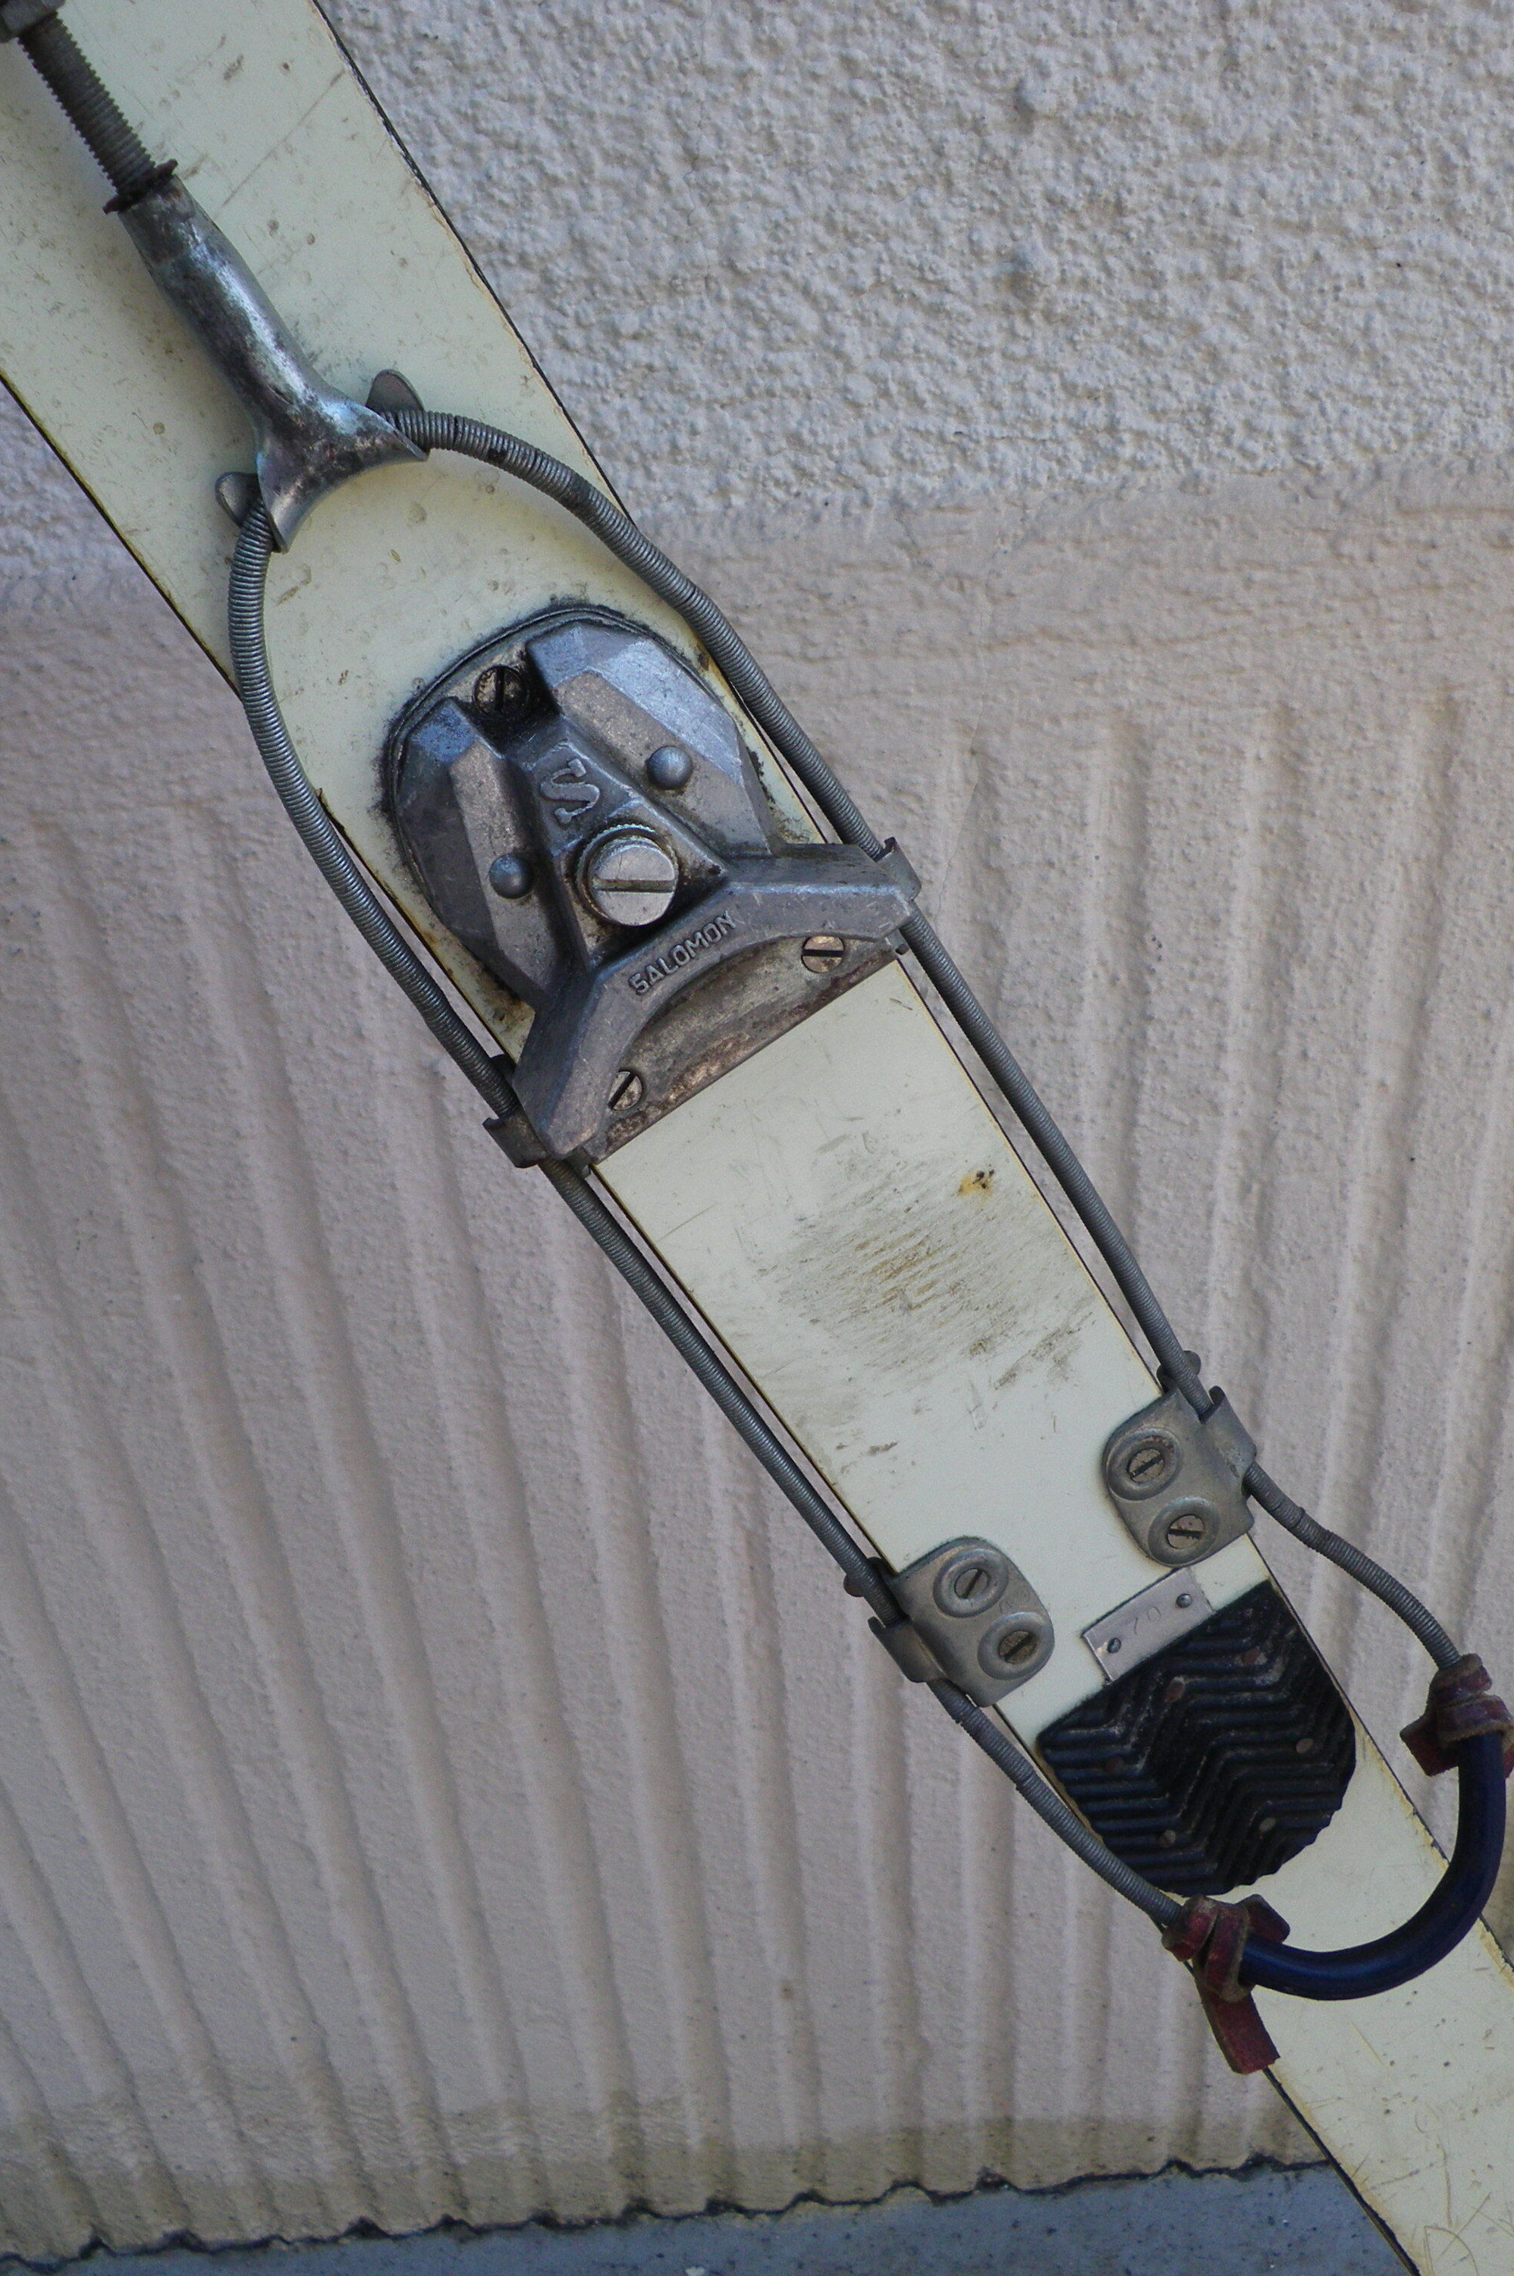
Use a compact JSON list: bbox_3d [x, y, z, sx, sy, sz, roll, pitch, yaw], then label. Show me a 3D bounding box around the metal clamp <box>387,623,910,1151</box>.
[{"bbox_3d":[-0.023,-0.044,0.443,0.095,0.102,0.036,-35,35,-1],"label":"metal clamp"}]

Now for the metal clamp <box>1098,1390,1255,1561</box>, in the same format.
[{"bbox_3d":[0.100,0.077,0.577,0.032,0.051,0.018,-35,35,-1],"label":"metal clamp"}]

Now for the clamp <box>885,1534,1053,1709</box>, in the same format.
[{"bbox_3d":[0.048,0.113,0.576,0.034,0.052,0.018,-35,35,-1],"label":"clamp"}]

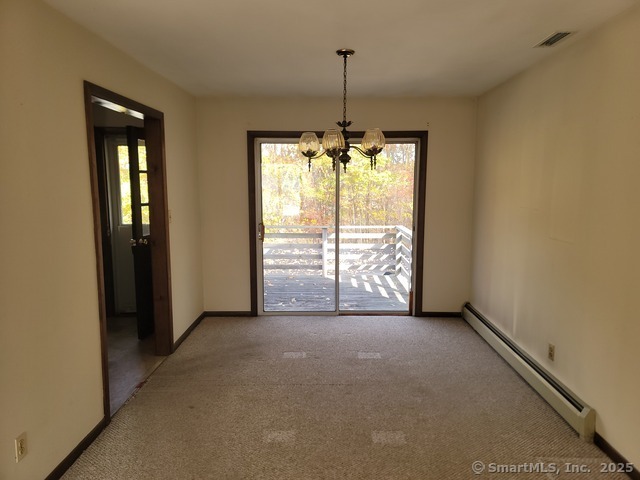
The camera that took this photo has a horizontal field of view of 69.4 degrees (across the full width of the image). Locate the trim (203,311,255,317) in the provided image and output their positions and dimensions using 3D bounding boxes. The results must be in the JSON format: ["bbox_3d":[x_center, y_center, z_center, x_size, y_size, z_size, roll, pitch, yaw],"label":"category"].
[{"bbox_3d":[-1.045,0.844,5.255,0.540,0.061,0.020,0,8,1],"label":"trim"}]

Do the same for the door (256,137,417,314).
[{"bbox_3d":[0.192,-0.124,5.200,1.801,2.001,0.099,0,8,1],"label":"door"}]

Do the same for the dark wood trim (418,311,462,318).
[{"bbox_3d":[1.395,0.848,5.221,0.470,0.061,0.020,0,8,1],"label":"dark wood trim"}]

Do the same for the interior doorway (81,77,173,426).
[{"bbox_3d":[-1.401,0.054,3.419,0.145,2.111,1.315,0,8,1],"label":"interior doorway"}]

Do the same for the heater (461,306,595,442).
[{"bbox_3d":[1.636,0.958,3.988,0.073,0.168,2.487,0,8,1],"label":"heater"}]

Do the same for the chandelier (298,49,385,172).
[{"bbox_3d":[0.152,-0.874,3.163,0.605,0.815,0.635,0,8,1],"label":"chandelier"}]

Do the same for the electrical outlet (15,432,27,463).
[{"bbox_3d":[-1.355,0.935,2.097,0.012,0.114,0.070,0,8,1],"label":"electrical outlet"}]

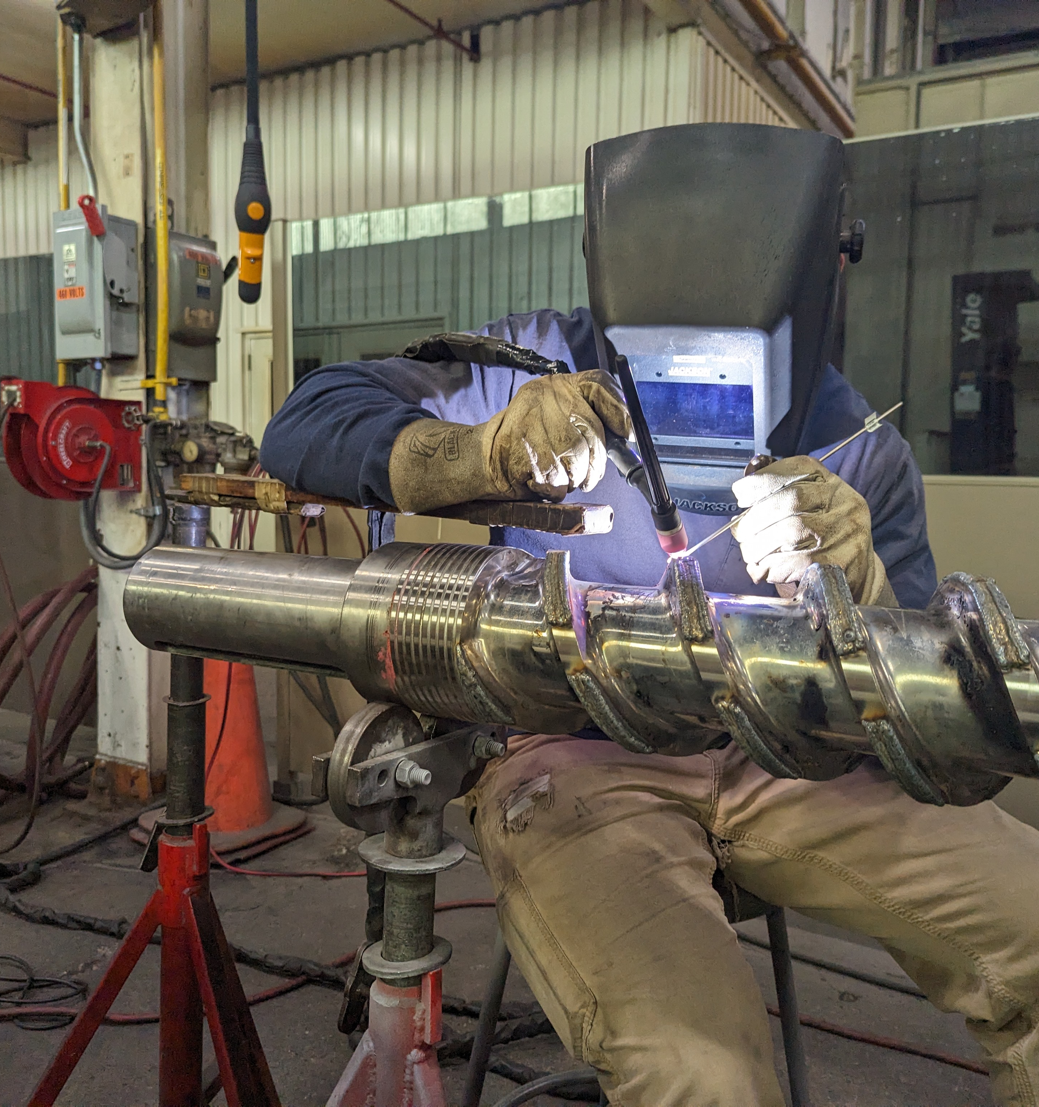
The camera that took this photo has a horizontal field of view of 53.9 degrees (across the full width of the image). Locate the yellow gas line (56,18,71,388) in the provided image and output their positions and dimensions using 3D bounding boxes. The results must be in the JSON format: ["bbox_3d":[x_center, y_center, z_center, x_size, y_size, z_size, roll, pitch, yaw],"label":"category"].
[{"bbox_3d":[-1.359,-1.037,3.042,0.028,1.077,0.028,3,5,29],"label":"yellow gas line"}]

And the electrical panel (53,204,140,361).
[{"bbox_3d":[-1.208,-0.758,2.907,0.230,0.414,0.121,3,5,29],"label":"electrical panel"}]

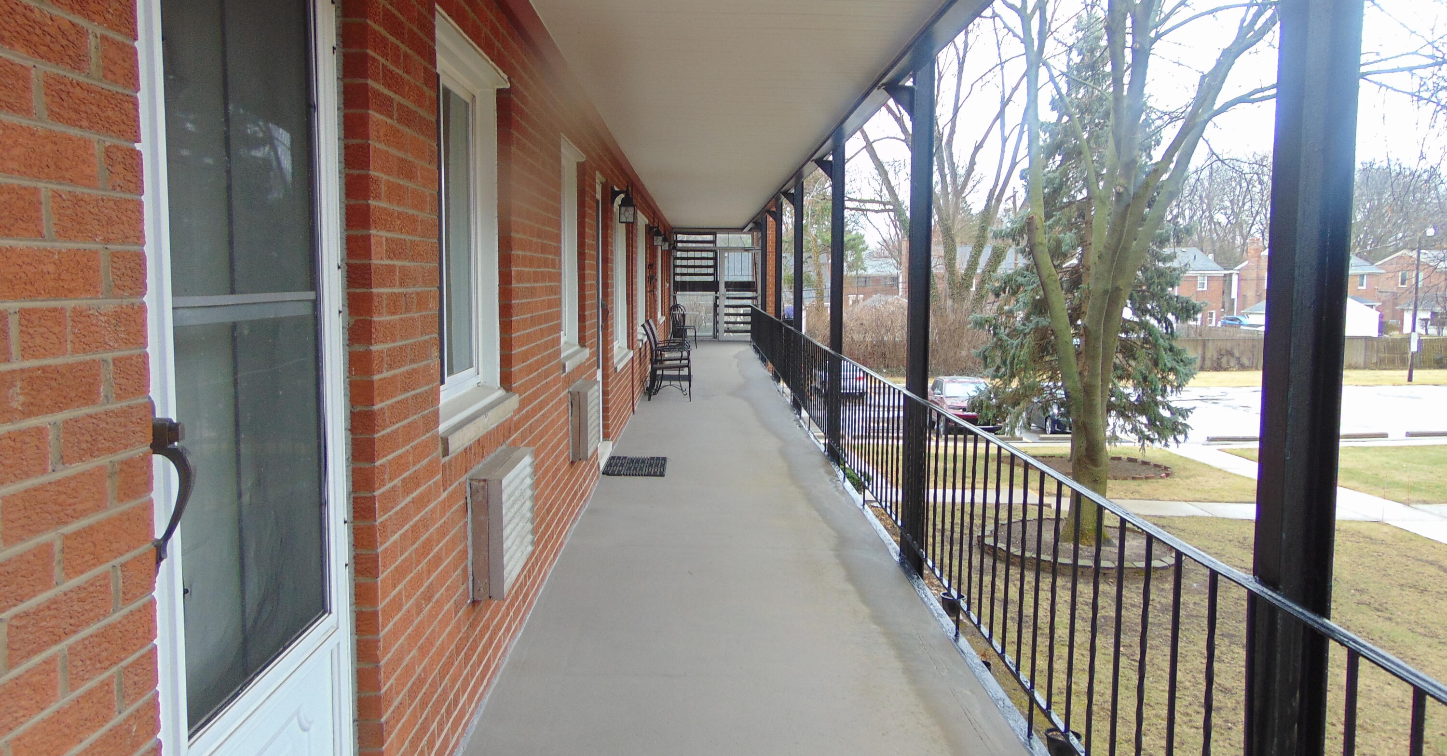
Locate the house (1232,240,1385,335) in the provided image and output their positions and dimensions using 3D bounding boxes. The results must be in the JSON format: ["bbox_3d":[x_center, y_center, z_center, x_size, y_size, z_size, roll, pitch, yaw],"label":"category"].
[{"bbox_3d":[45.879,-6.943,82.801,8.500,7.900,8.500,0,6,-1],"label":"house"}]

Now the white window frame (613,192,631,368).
[{"bbox_3d":[-1.037,-0.965,10.153,0.130,1.540,2.100,0,6,-1],"label":"white window frame"}]

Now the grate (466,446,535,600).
[{"bbox_3d":[-0.777,0.500,3.729,0.110,0.410,0.690,0,6,-1],"label":"grate"}]

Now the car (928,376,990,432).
[{"bbox_3d":[7.302,0.733,32.200,1.850,1.680,4.600,0,6,-1],"label":"car"}]

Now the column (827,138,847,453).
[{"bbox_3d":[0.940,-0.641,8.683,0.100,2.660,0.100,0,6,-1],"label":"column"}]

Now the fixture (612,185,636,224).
[{"bbox_3d":[-0.841,-1.476,8.832,0.200,0.345,0.150,0,6,-1],"label":"fixture"}]

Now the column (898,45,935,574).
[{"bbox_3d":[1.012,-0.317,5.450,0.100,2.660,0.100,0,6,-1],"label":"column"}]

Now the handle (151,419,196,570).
[{"bbox_3d":[-0.825,0.167,1.580,0.070,0.220,0.045,0,6,-1],"label":"handle"}]

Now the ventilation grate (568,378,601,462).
[{"bbox_3d":[-0.839,0.249,6.406,0.110,0.415,0.690,0,6,-1],"label":"ventilation grate"}]

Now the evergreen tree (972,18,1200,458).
[{"bbox_3d":[9.012,-3.194,25.627,5.600,10.800,5.600,0,6,-1],"label":"evergreen tree"}]

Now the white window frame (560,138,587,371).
[{"bbox_3d":[-0.943,-0.728,6.168,0.130,1.250,1.180,0,6,-1],"label":"white window frame"}]

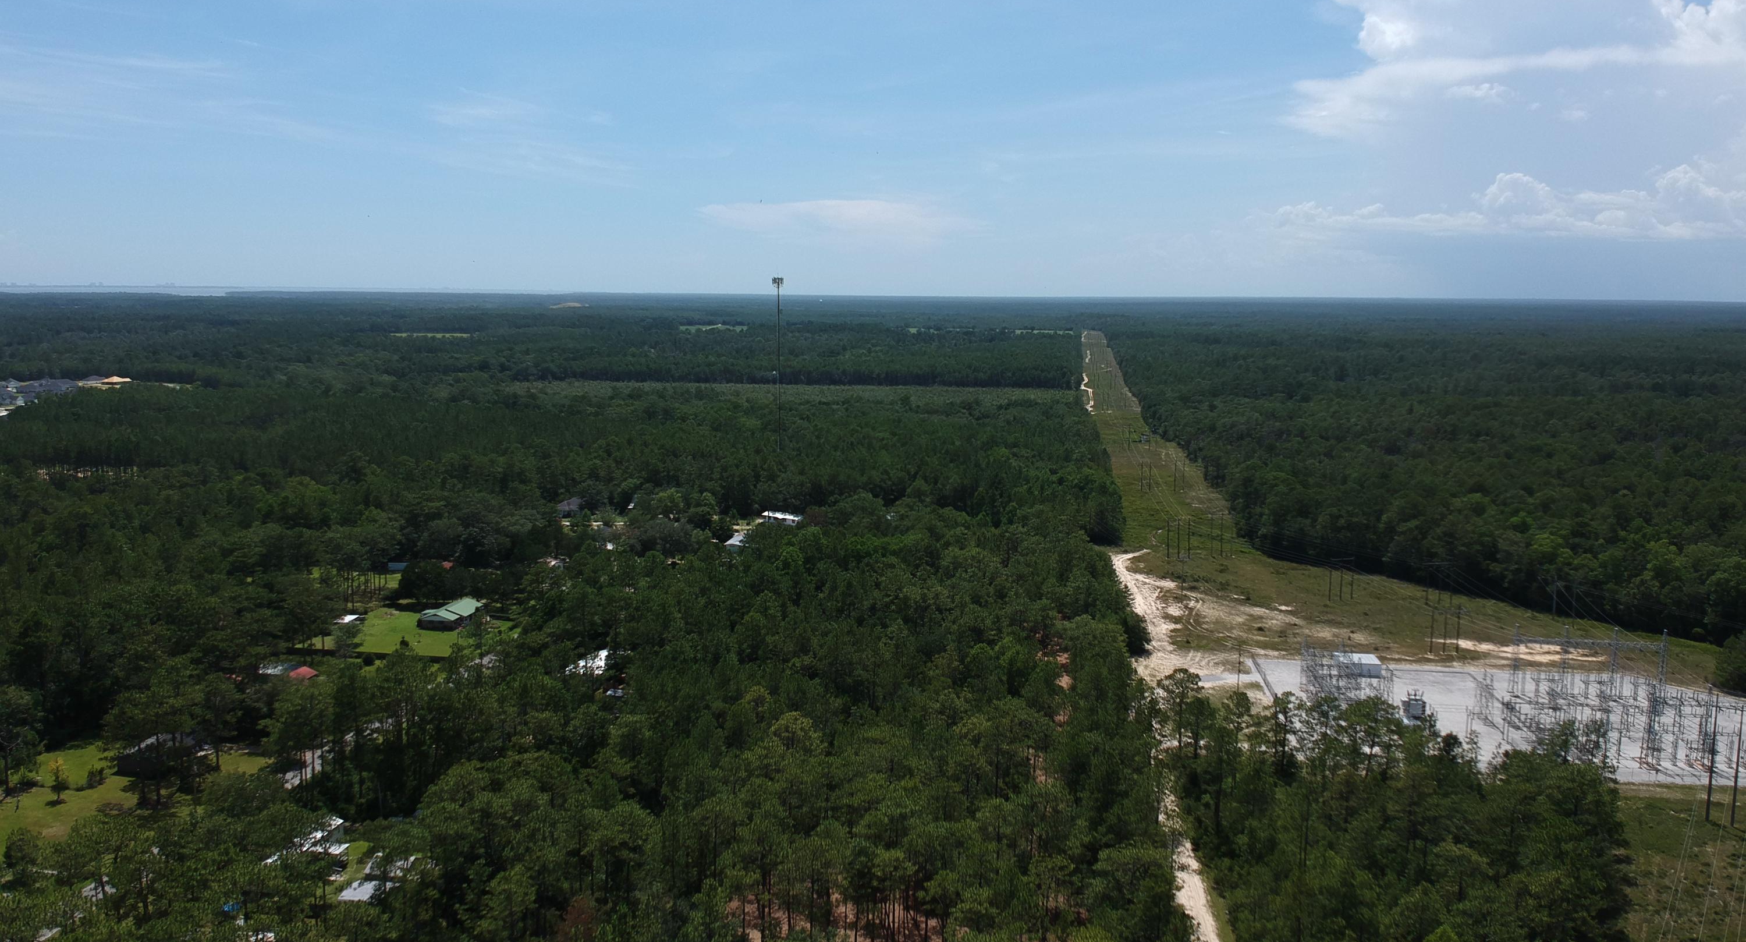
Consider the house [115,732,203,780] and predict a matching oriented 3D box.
[{"bbox_3d":[-150.486,59.048,266.123,9.600,4.800,13.000,1,8,6],"label":"house"}]

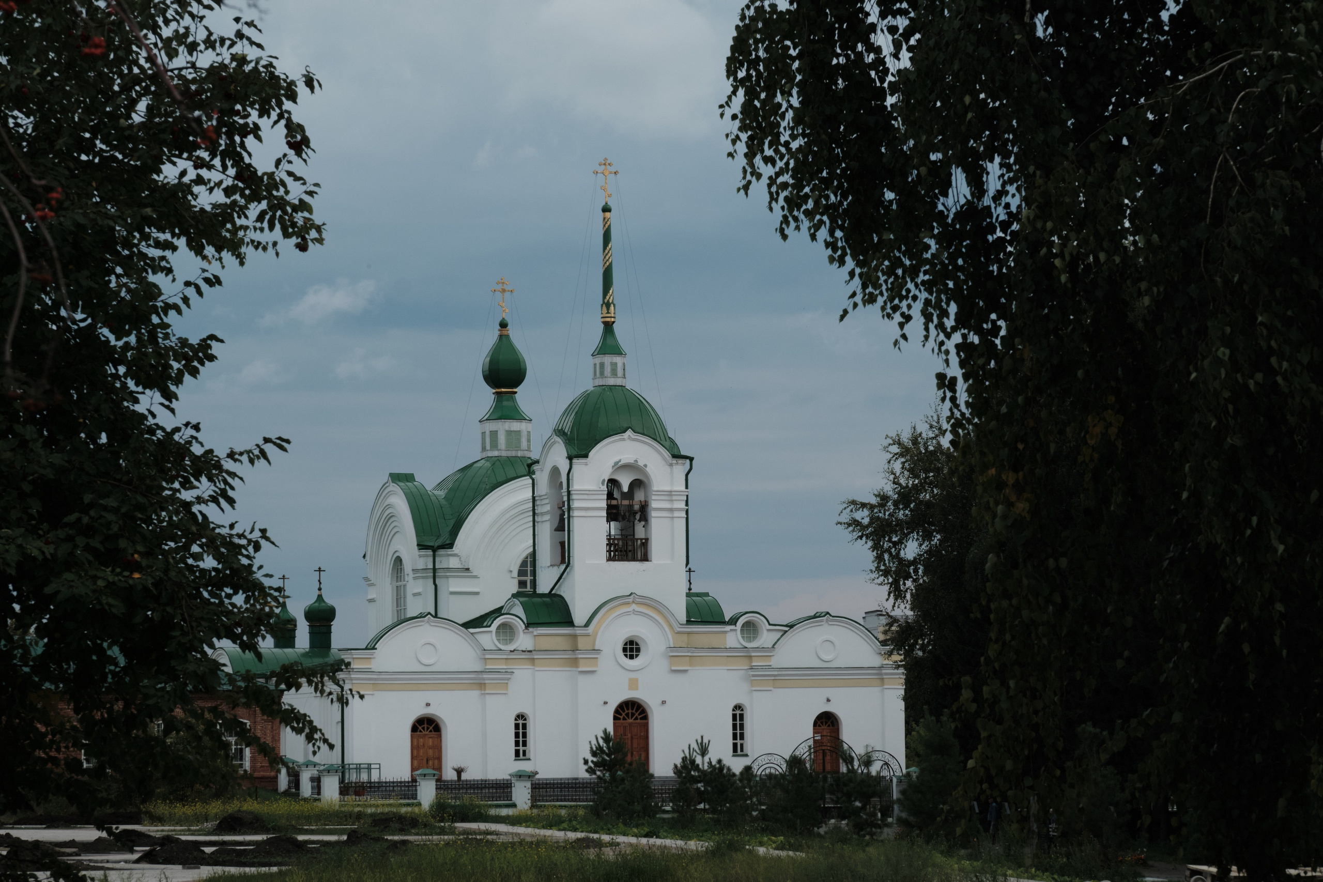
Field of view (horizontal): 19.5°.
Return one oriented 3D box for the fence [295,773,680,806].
[{"bbox_3d":[-5.993,14.256,157.812,16.200,1.400,0.500,1,-5,-20],"label":"fence"}]

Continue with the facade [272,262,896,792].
[{"bbox_3d":[-4.448,4.619,185.873,27.600,24.000,18.000,1,-5,-20],"label":"facade"}]

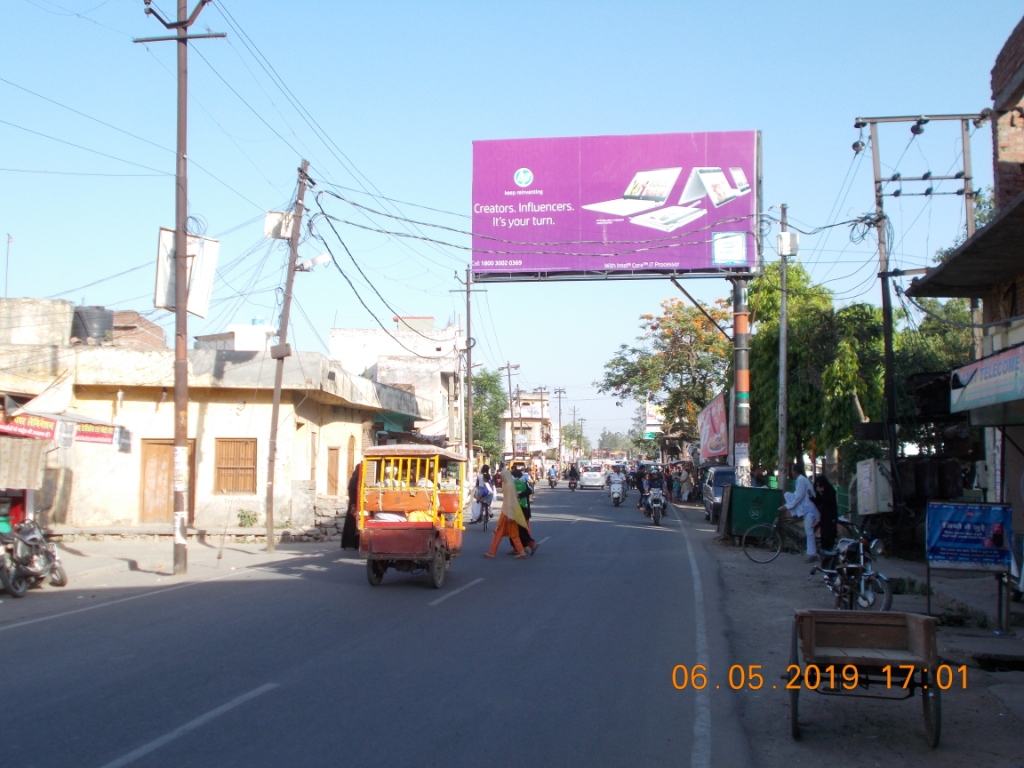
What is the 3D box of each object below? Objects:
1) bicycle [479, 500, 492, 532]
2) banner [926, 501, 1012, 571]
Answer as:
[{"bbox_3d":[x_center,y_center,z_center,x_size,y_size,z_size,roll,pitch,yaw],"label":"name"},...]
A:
[{"bbox_3d":[-0.655,3.163,28.950,0.570,1.040,1.800,0,-4,3],"label":"bicycle"},{"bbox_3d":[4.288,1.430,10.824,0.810,0.660,0.060,0,-4,2],"label":"banner"}]

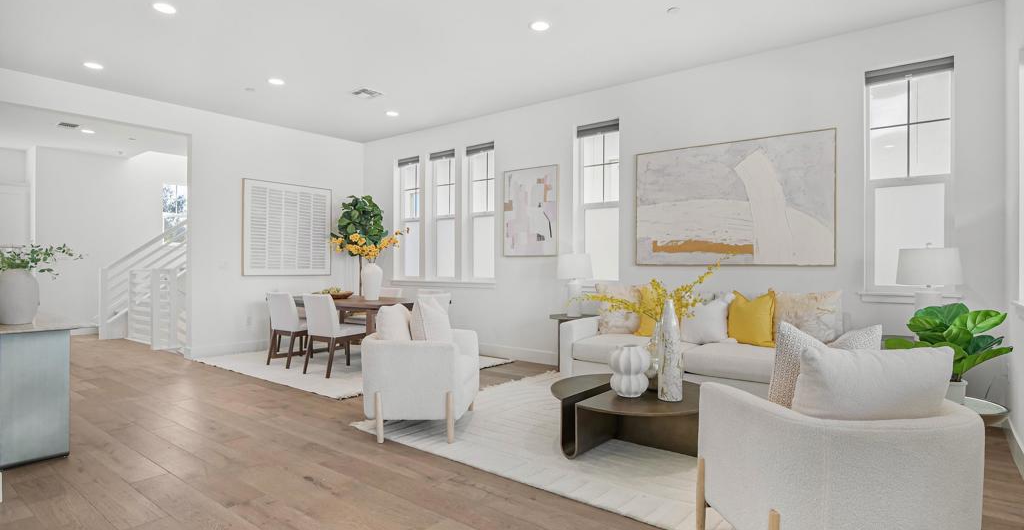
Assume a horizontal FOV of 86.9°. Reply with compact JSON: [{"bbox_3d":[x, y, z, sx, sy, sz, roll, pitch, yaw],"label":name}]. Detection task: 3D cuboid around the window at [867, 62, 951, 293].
[{"bbox_3d":[3.096,-0.677,4.228,0.560,1.740,0.120,0,0,38],"label":"window"}]

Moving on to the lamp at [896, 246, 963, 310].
[{"bbox_3d":[2.976,0.200,3.857,0.375,0.690,0.375,0,0,38],"label":"lamp"}]

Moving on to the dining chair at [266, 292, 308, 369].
[{"bbox_3d":[-2.514,0.741,6.416,0.480,0.860,0.620,0,0,38],"label":"dining chair"}]

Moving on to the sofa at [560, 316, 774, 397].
[{"bbox_3d":[1.644,0.785,4.645,2.330,0.770,0.950,0,0,39],"label":"sofa"}]

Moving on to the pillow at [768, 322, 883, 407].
[{"bbox_3d":[1.288,0.445,2.200,0.460,0.450,0.150,0,12,-5],"label":"pillow"}]

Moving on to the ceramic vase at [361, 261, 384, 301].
[{"bbox_3d":[-1.643,0.183,6.288,0.255,0.460,0.255,0,0,0],"label":"ceramic vase"}]

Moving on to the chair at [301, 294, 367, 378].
[{"bbox_3d":[-1.849,0.732,5.856,0.500,0.860,0.620,0,0,39],"label":"chair"}]

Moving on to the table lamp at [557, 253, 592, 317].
[{"bbox_3d":[0.666,0.218,5.805,0.385,0.660,0.385,0,0,0],"label":"table lamp"}]

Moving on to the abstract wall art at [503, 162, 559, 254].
[{"bbox_3d":[0.207,-0.625,6.427,0.800,1.050,0.040,0,0,39],"label":"abstract wall art"}]

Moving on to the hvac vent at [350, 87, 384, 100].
[{"bbox_3d":[-1.585,-1.882,5.962,0.300,0.025,0.300,0,0,39],"label":"hvac vent"}]

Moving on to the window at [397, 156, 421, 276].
[{"bbox_3d":[-1.486,-0.683,7.850,0.560,1.740,0.120,0,0,38],"label":"window"}]

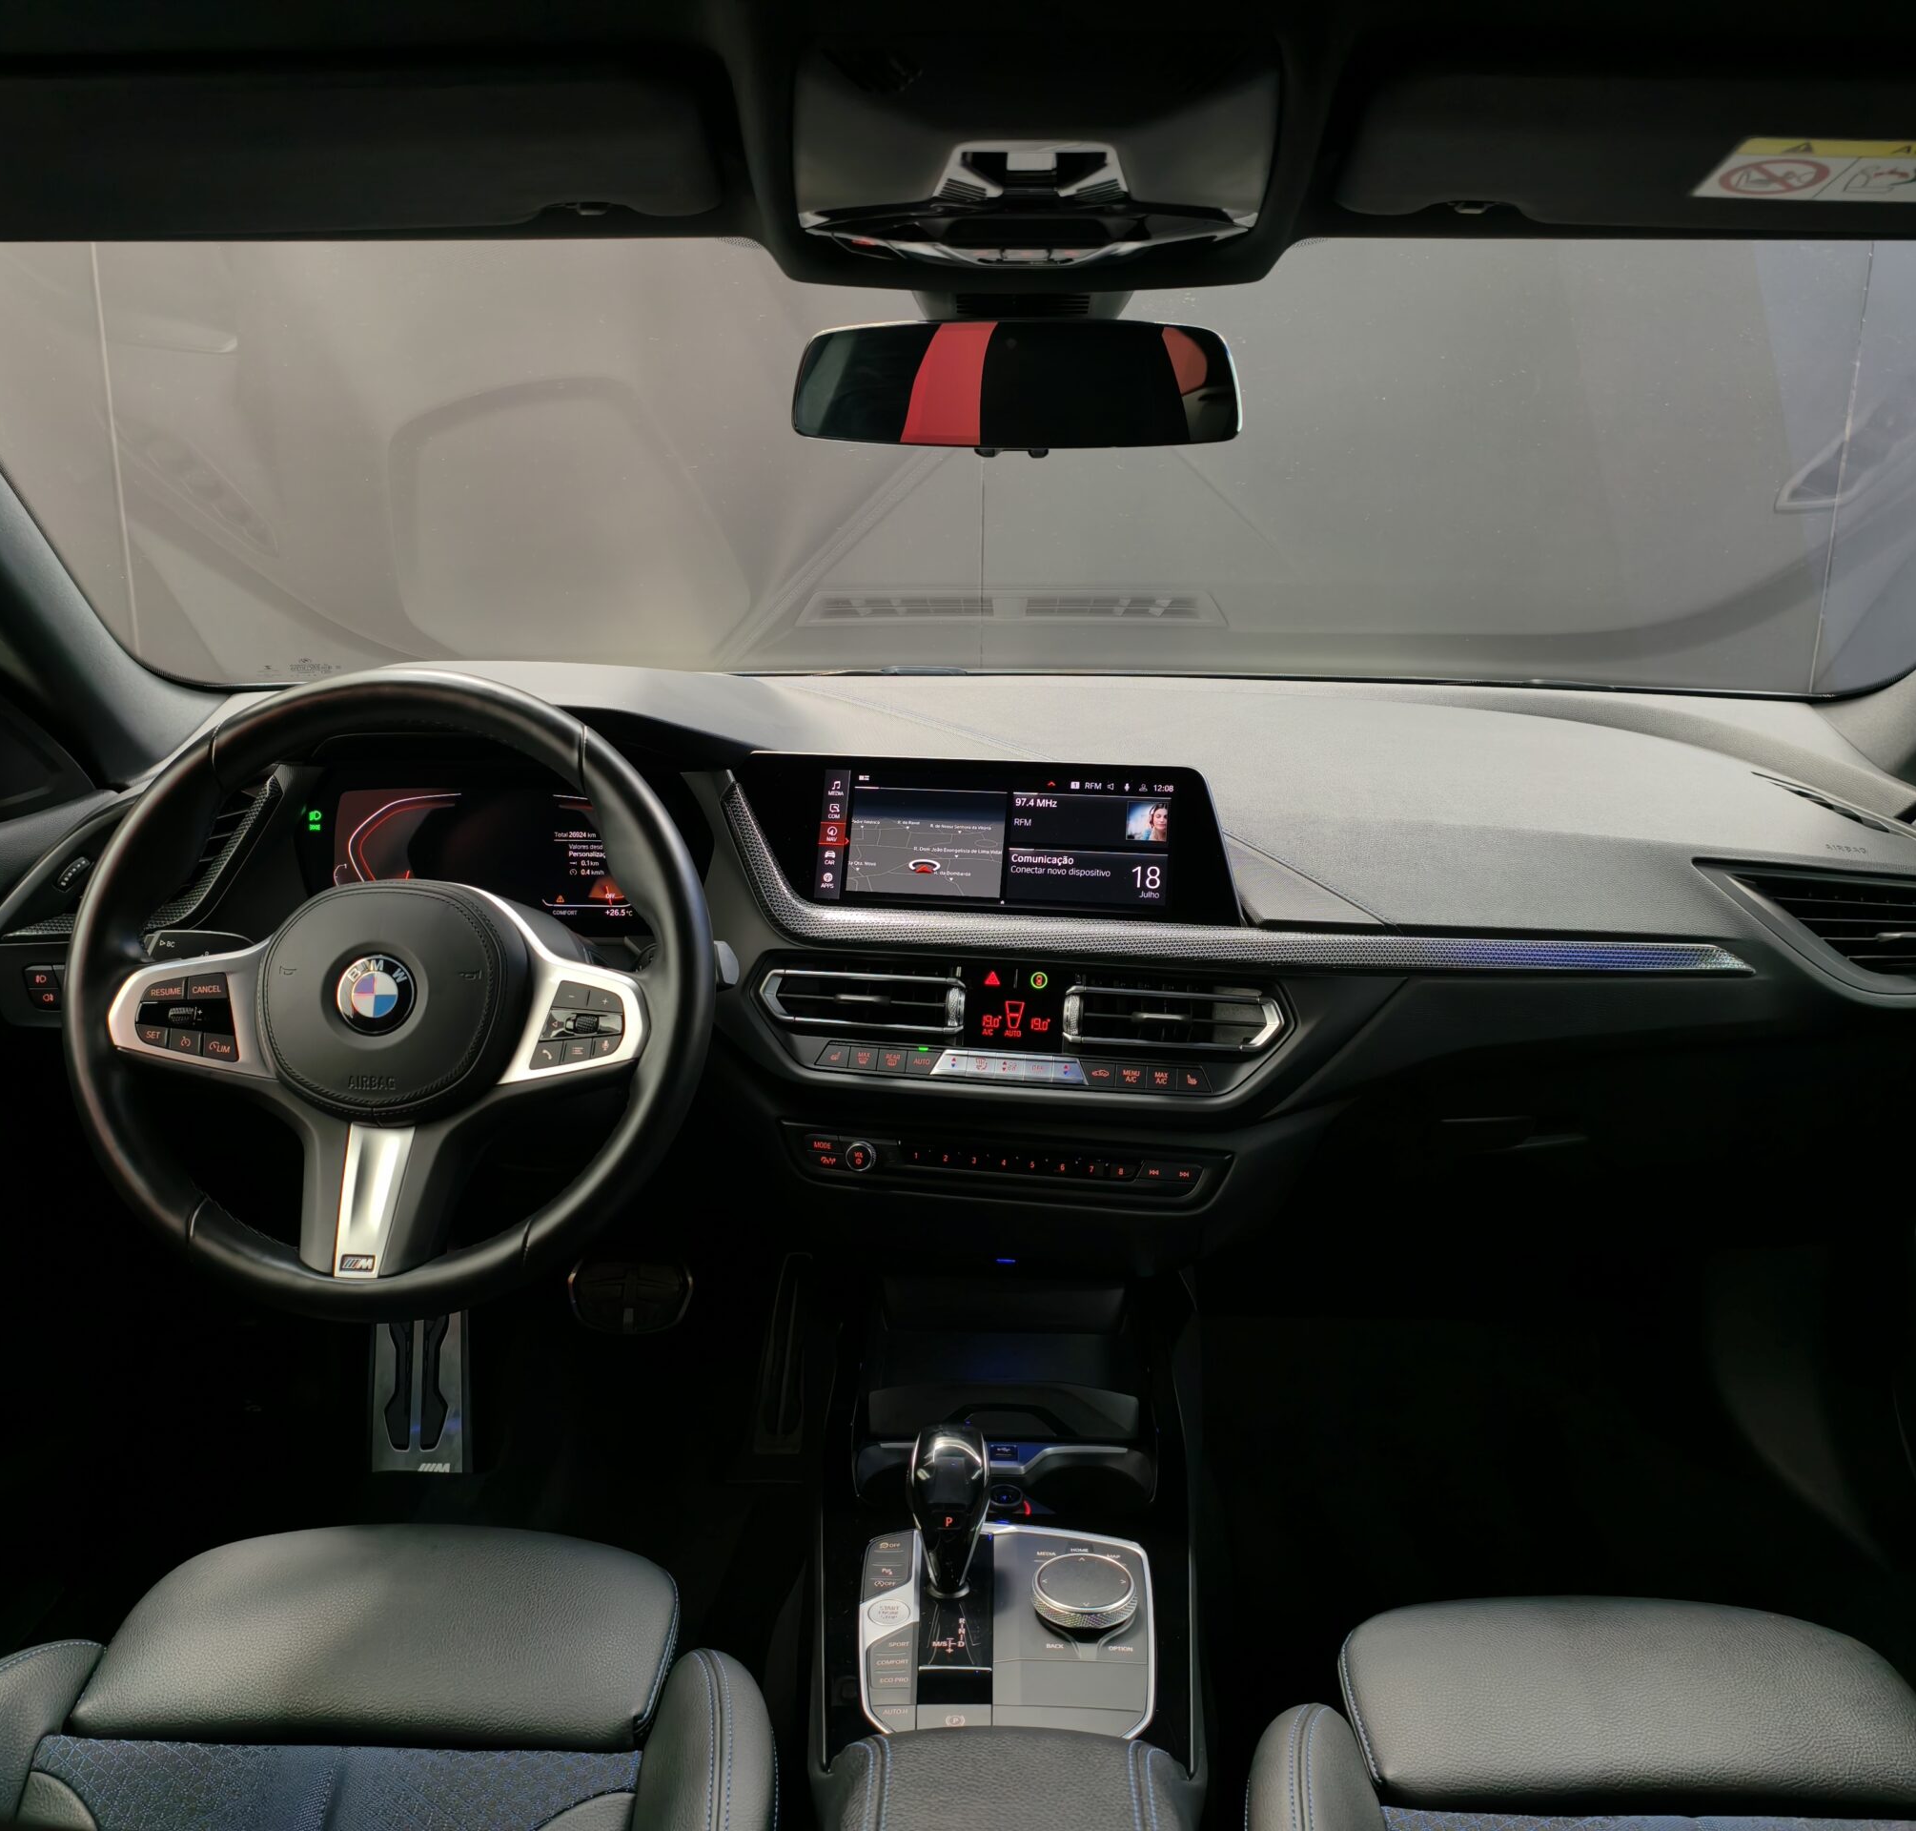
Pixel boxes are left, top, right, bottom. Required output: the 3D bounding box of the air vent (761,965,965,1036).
[{"bbox_3d":[-0.067,0.059,1.143,0.140,0.037,0.045,2,9,7],"label":"air vent"}]

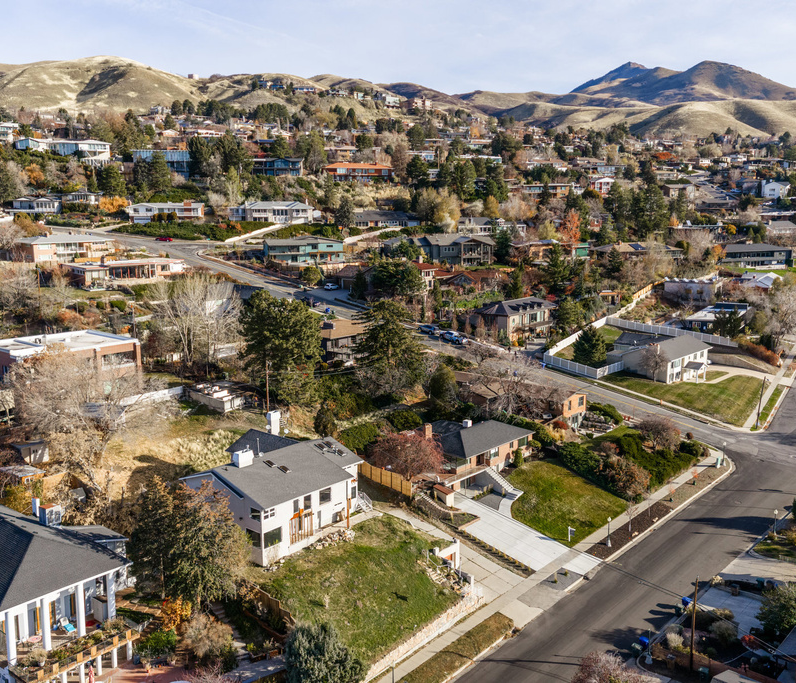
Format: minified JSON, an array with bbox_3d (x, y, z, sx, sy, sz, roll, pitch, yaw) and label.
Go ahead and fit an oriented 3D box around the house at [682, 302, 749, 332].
[{"bbox_3d":[80.530,-5.950,199.500,11.500,4.900,21.000,6,11,30],"label":"house"}]

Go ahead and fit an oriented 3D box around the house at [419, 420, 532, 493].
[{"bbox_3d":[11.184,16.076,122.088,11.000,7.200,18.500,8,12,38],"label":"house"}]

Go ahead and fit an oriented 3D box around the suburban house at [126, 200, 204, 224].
[{"bbox_3d":[-75.826,-42.387,262.303,24.000,6.800,10.000,-1,10,-10],"label":"suburban house"}]

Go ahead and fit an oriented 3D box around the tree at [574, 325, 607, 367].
[{"bbox_3d":[36.200,0.685,151.000,6.400,7.700,6.400,1,9,0],"label":"tree"}]

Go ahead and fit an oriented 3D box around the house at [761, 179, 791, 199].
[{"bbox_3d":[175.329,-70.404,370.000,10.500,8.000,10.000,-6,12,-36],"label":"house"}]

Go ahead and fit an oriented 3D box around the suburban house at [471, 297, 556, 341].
[{"bbox_3d":[25.443,-5.099,173.000,10.000,7.800,20.500,8,12,36],"label":"suburban house"}]

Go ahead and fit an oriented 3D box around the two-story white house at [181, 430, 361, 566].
[{"bbox_3d":[-16.748,17.752,97.257,19.600,9.200,16.900,8,12,38],"label":"two-story white house"}]

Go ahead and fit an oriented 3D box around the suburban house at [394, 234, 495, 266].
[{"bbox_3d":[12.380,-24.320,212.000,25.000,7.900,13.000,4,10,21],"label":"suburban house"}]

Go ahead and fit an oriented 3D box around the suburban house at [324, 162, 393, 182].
[{"bbox_3d":[-14.930,-63.740,300.420,26.500,7.020,12.000,-3,10,-17],"label":"suburban house"}]

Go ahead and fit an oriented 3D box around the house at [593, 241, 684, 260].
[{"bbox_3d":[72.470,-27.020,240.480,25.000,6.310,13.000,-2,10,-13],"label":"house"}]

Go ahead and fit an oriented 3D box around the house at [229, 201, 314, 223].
[{"bbox_3d":[-43.474,-44.668,276.000,26.500,7.400,12.500,-3,10,-24],"label":"house"}]

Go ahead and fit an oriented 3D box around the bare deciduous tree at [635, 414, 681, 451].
[{"bbox_3d":[40.710,14.130,123.550,6.800,5.450,6.500,3,10,18],"label":"bare deciduous tree"}]

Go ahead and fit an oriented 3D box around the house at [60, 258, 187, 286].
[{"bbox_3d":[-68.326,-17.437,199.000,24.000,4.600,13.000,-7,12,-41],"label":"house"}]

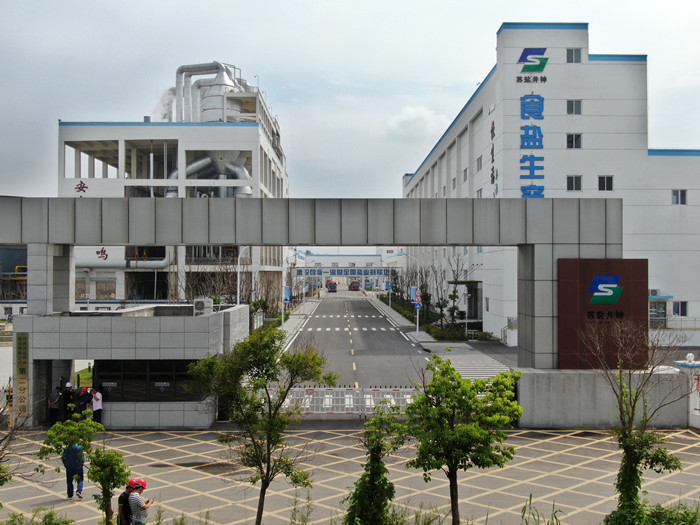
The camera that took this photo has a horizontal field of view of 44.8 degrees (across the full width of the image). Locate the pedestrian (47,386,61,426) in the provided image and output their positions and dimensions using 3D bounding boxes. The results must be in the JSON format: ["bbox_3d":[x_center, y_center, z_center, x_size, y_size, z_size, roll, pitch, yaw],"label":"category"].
[{"bbox_3d":[-11.969,5.880,34.400,0.450,1.690,0.500,0,-1,-30],"label":"pedestrian"}]

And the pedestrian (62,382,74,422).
[{"bbox_3d":[-11.522,5.835,34.800,0.420,1.790,0.500,0,-1,9],"label":"pedestrian"}]

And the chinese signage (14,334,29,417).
[{"bbox_3d":[-13.099,4.507,33.970,0.490,3.380,0.070,0,-1,-1],"label":"chinese signage"}]

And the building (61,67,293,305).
[{"bbox_3d":[-26.118,-9.944,142.000,27.200,36.000,54.000,0,-1,-1],"label":"building"}]

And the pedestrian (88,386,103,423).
[{"bbox_3d":[-10.213,5.887,34.150,0.480,1.670,0.500,0,-1,-12],"label":"pedestrian"}]

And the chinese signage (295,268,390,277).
[{"bbox_3d":[-1.943,3.532,300.000,34.500,2.700,0.400,0,-1,-1],"label":"chinese signage"}]

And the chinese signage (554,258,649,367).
[{"bbox_3d":[10.720,2.194,35.900,3.790,4.650,0.250,0,-1,-1],"label":"chinese signage"}]

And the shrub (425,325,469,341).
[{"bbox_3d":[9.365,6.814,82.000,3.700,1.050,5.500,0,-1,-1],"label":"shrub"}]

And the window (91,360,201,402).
[{"bbox_3d":[-8.154,4.776,34.200,4.280,1.700,0.130,0,-1,-1],"label":"window"}]

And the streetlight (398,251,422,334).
[{"bbox_3d":[6.402,3.226,87.000,2.100,8.300,0.400,0,-1,-1],"label":"streetlight"}]

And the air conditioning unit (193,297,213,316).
[{"bbox_3d":[-7.469,2.507,43.450,0.960,1.250,0.370,0,-1,-1],"label":"air conditioning unit"}]

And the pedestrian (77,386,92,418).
[{"bbox_3d":[-10.682,5.869,34.300,0.450,1.710,0.500,0,-1,-27],"label":"pedestrian"}]

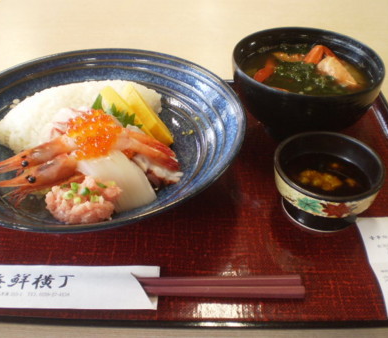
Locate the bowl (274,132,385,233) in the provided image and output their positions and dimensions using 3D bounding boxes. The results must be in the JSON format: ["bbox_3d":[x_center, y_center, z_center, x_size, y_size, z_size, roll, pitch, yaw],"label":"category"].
[{"bbox_3d":[0.106,0.013,0.380,0.083,0.045,0.083,1,40,0],"label":"bowl"}]

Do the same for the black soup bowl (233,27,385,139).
[{"bbox_3d":[0.105,-0.073,0.458,0.138,0.077,0.138,1,40,0],"label":"black soup bowl"}]

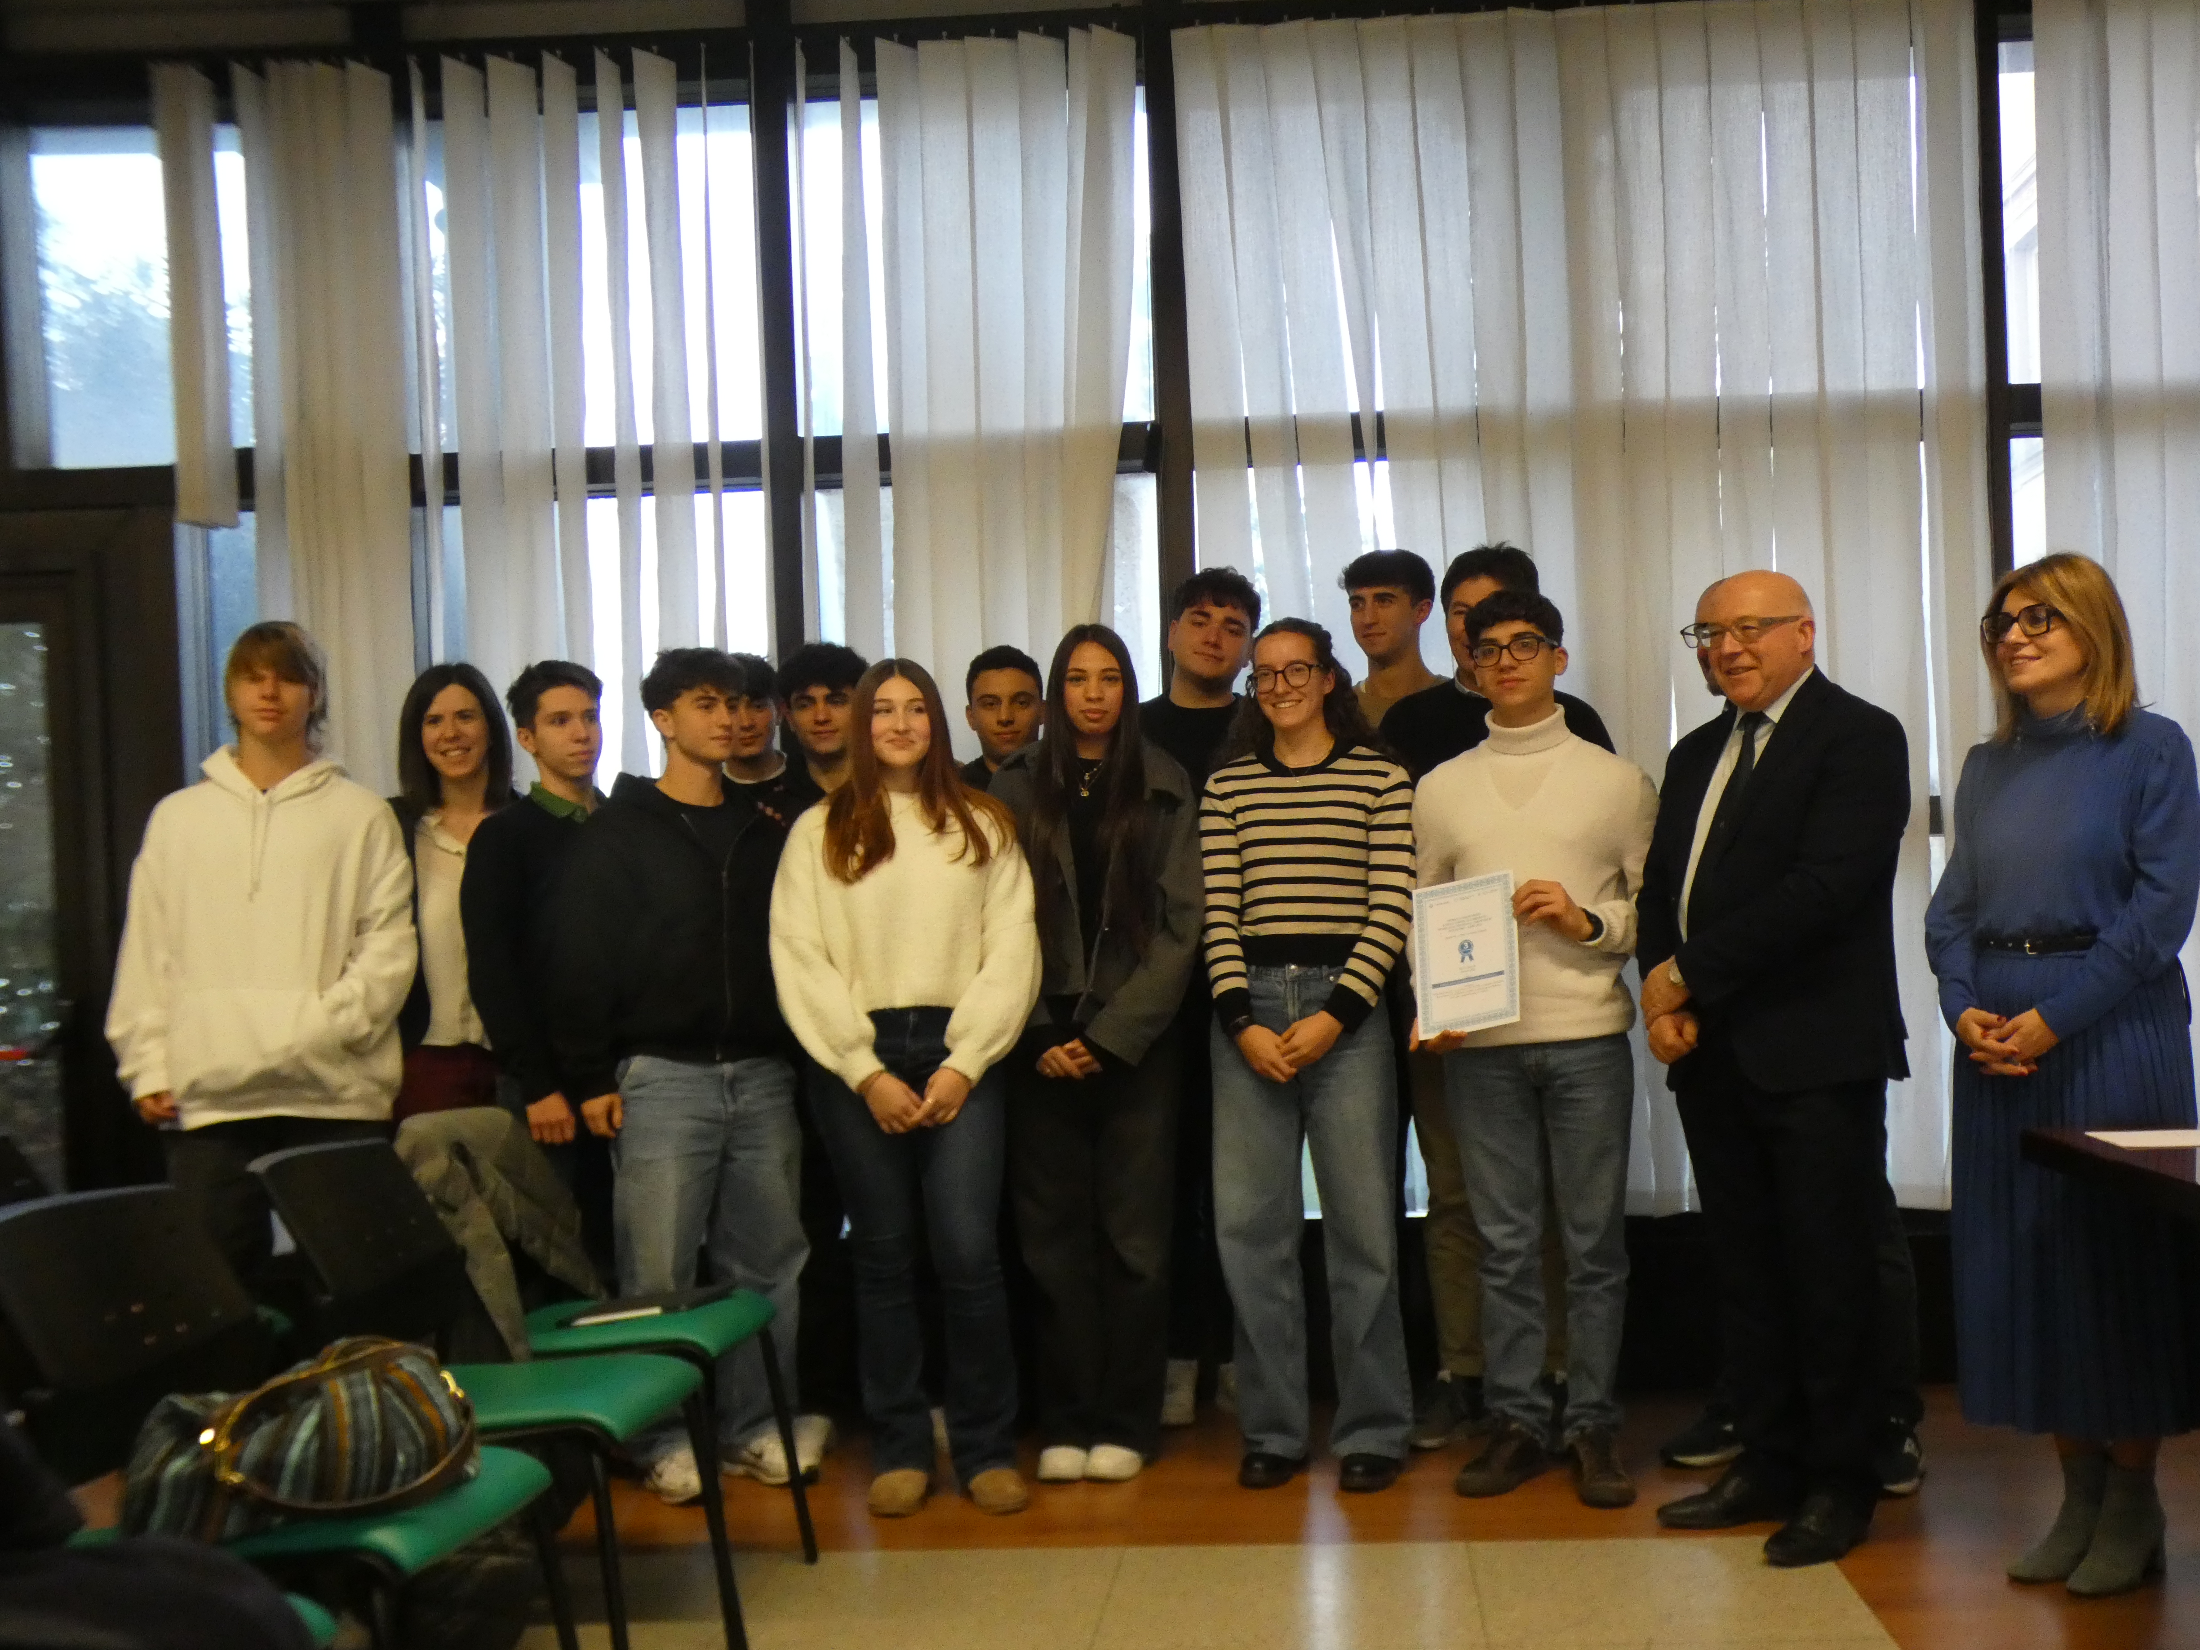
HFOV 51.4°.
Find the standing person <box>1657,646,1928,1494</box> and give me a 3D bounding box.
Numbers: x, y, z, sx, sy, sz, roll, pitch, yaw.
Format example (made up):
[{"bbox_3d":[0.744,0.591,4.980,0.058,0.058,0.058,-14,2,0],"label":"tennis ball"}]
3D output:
[{"bbox_3d":[1.338,0.391,4.493,0.520,1.752,0.360,-3,-1,33],"label":"standing person"}]

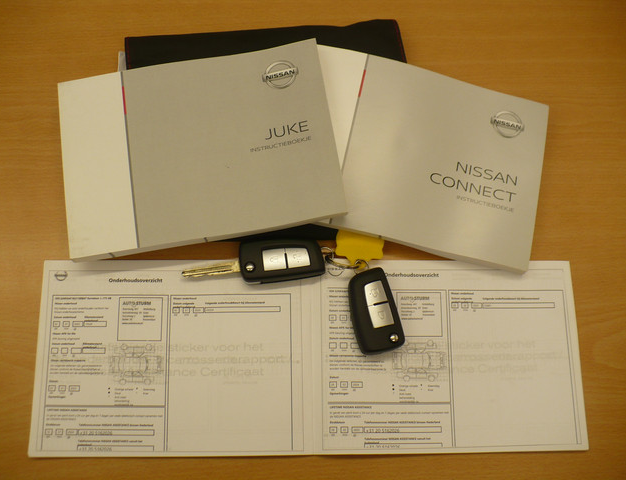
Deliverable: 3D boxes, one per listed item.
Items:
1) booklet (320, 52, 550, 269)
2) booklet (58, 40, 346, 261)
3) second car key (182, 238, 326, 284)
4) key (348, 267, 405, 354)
[{"bbox_3d":[0.080,-0.067,0.551,0.210,0.014,0.147,14,74,-5],"label":"booklet"},{"bbox_3d":[-0.089,-0.071,0.536,0.210,0.014,0.147,-9,75,1],"label":"booklet"},{"bbox_3d":[-0.047,0.018,0.539,0.111,0.014,0.034,-5,76,-3],"label":"second car key"},{"bbox_3d":[0.047,0.056,0.533,0.034,0.014,0.065,-13,77,-5],"label":"key"}]

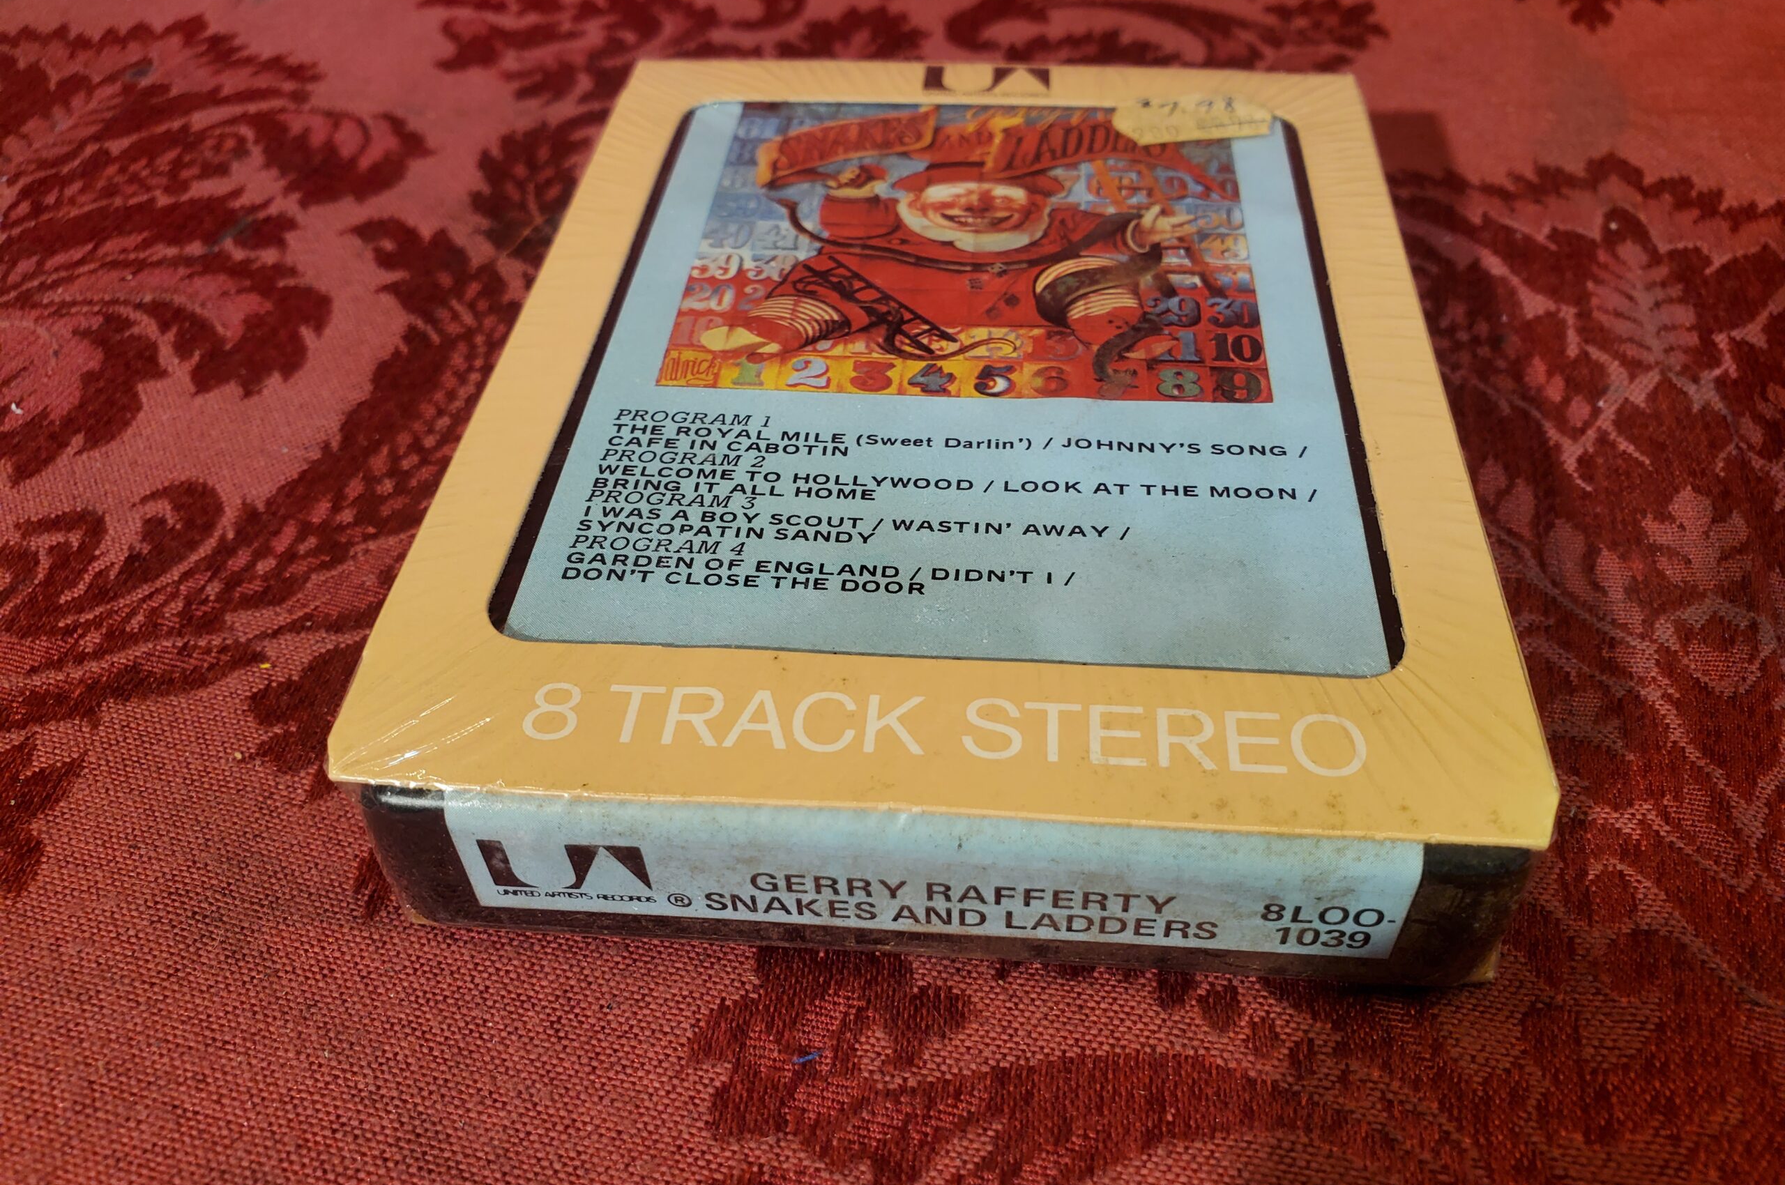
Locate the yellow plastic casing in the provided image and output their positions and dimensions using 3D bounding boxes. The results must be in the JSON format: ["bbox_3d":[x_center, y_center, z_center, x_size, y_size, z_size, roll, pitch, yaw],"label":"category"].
[{"bbox_3d":[0.009,-0.021,0.162,0.104,0.024,0.128,3,48,5],"label":"yellow plastic casing"}]

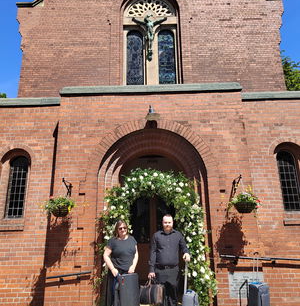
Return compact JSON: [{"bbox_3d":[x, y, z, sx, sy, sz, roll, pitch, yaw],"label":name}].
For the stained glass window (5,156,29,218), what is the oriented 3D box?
[{"bbox_3d":[-3.101,0.783,6.203,0.459,1.449,0.100,-1,-15,1],"label":"stained glass window"}]

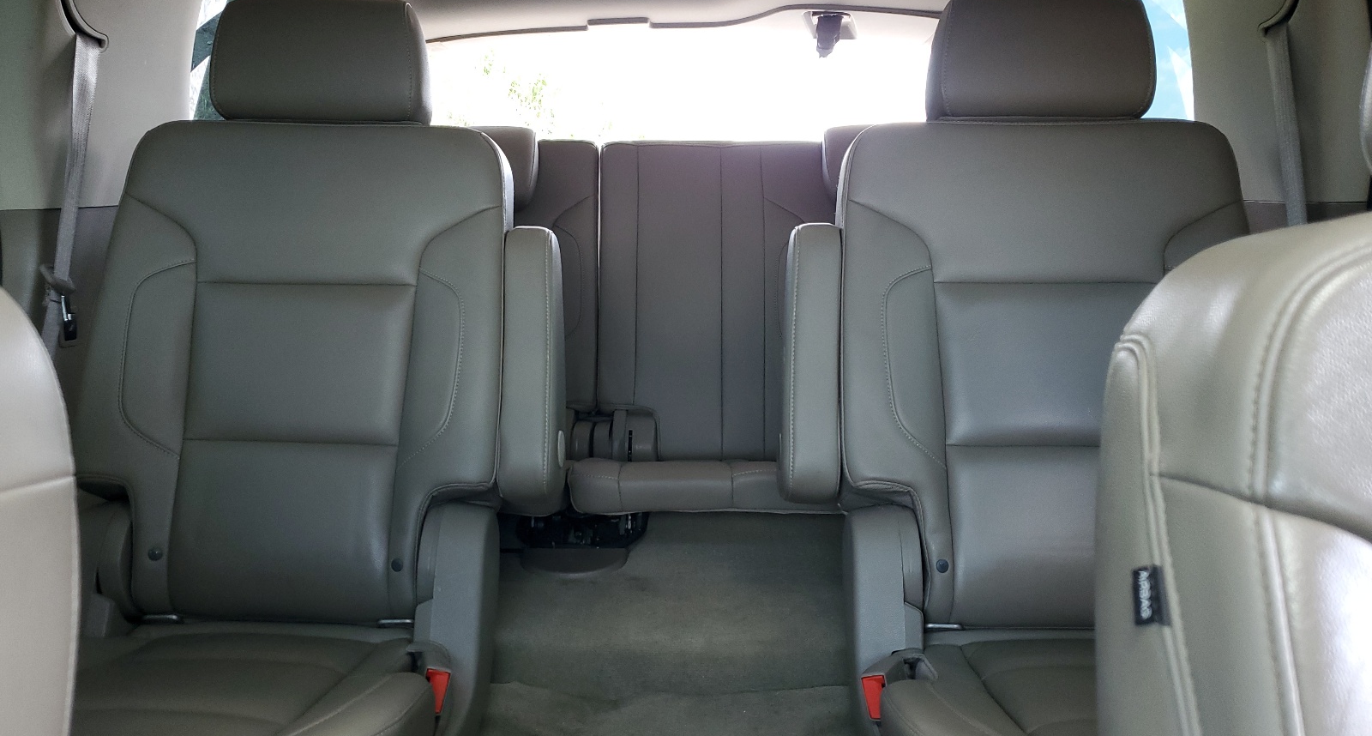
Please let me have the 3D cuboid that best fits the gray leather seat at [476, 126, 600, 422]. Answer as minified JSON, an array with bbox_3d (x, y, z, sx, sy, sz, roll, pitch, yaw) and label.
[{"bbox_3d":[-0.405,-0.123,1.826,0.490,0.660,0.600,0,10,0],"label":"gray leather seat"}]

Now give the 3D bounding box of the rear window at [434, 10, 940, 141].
[{"bbox_3d":[-0.015,-0.590,2.500,1.280,0.480,0.080,0,30,0],"label":"rear window"}]

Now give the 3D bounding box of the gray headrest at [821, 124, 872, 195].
[{"bbox_3d":[0.390,-0.392,2.020,0.260,0.180,0.115,0,0,0],"label":"gray headrest"}]

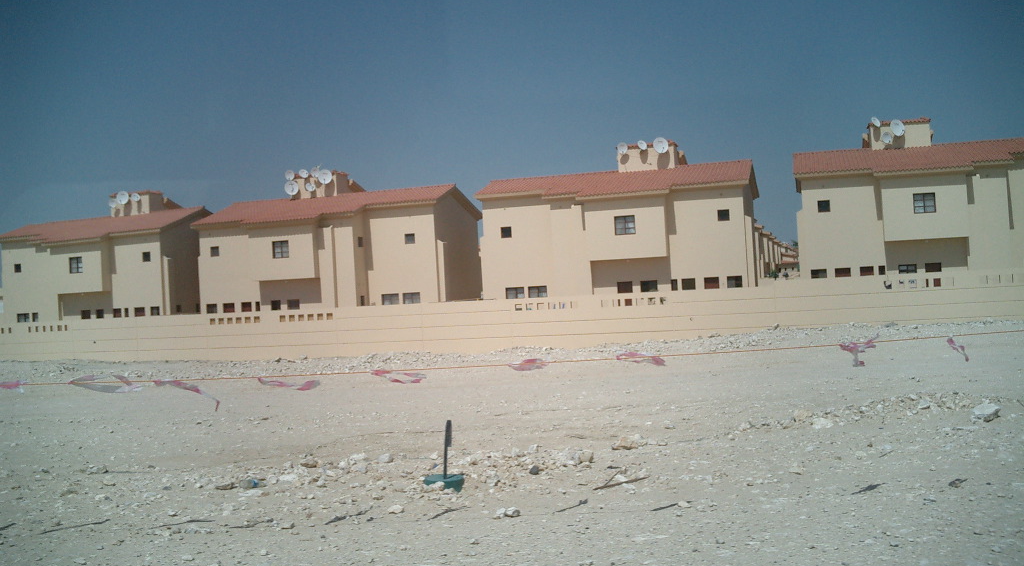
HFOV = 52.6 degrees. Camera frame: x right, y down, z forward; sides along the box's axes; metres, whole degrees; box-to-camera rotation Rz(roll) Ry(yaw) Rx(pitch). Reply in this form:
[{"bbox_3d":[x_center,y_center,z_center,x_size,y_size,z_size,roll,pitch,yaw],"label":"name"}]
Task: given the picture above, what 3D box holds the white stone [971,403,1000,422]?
[{"bbox_3d":[7.408,2.018,16.200,0.440,0.220,0.340,-3,0,16],"label":"white stone"}]

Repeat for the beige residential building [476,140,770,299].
[{"bbox_3d":[6.408,-2.690,59.248,15.100,10.000,9.800,-3,0,16],"label":"beige residential building"}]

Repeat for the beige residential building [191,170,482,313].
[{"bbox_3d":[-10.508,-1.793,64.201,15.600,10.000,9.800,-3,0,16],"label":"beige residential building"}]

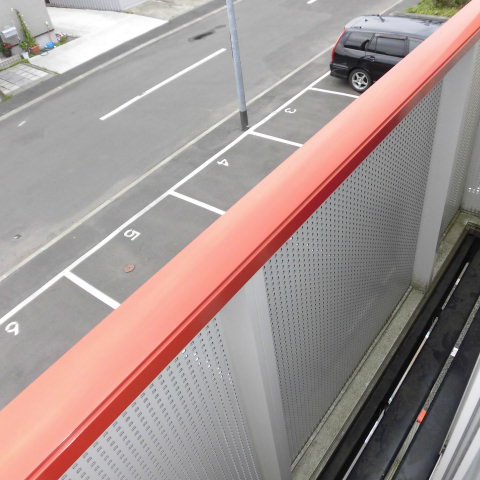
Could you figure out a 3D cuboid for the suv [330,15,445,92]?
[{"bbox_3d":[4.427,-4.184,10.190,4.500,1.460,1.690,25,52,34],"label":"suv"}]

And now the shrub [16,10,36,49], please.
[{"bbox_3d":[-7.888,-7.694,16.259,0.420,1.320,0.420,23,51,32],"label":"shrub"}]

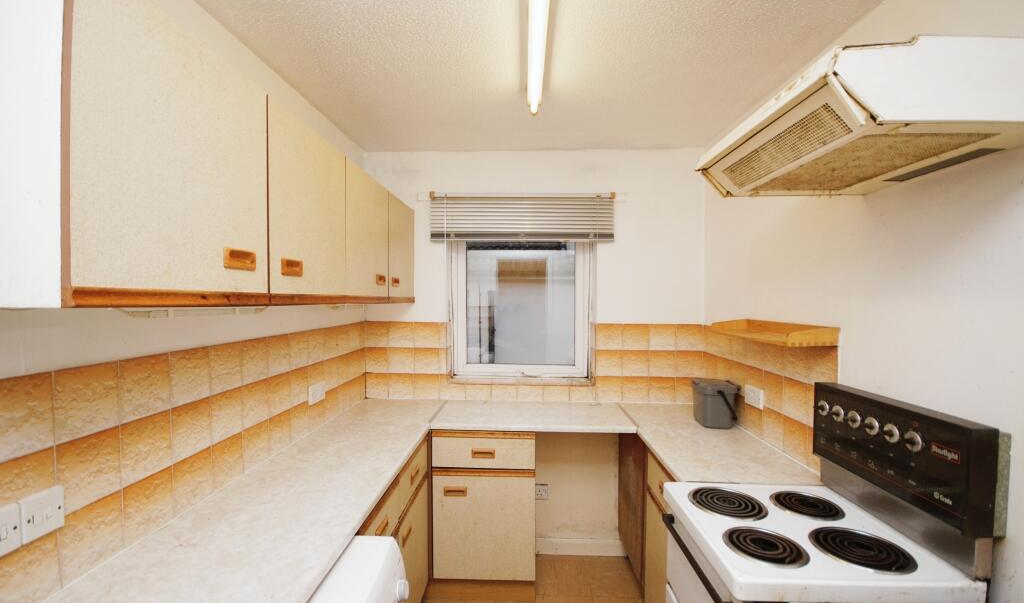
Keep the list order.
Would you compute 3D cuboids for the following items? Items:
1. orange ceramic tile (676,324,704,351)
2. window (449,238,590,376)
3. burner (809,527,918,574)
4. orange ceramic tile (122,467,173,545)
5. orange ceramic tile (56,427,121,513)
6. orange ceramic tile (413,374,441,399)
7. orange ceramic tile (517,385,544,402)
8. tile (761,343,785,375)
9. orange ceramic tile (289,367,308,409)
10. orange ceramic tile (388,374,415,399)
[{"bbox_3d":[1.020,0.212,2.456,0.156,0.148,0.010,0,1,3],"label":"orange ceramic tile"},{"bbox_3d":[0.054,-0.005,2.565,0.840,0.940,0.070,0,1,2],"label":"window"},{"bbox_3d":[0.834,0.594,1.024,0.197,0.025,0.197,0,1,2],"label":"burner"},{"bbox_3d":[-0.922,0.513,1.082,0.010,0.147,0.150,0,0,2],"label":"orange ceramic tile"},{"bbox_3d":[-0.969,0.383,0.979,0.010,0.154,0.143,0,1,3],"label":"orange ceramic tile"},{"bbox_3d":[-0.500,0.505,2.518,0.150,0.148,0.010,0,1,2],"label":"orange ceramic tile"},{"bbox_3d":[0.111,0.541,2.510,0.151,0.095,0.010,0,1,3],"label":"orange ceramic tile"},{"bbox_3d":[1.090,0.223,1.765,0.010,0.151,0.149,0,1,3],"label":"tile"},{"bbox_3d":[-0.899,0.358,1.793,0.010,0.150,0.145,0,1,3],"label":"orange ceramic tile"},{"bbox_3d":[-0.659,0.507,2.550,0.148,0.150,0.010,0,1,3],"label":"orange ceramic tile"}]

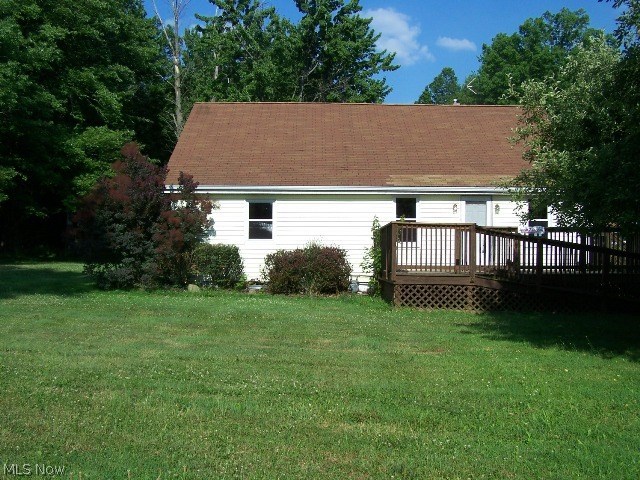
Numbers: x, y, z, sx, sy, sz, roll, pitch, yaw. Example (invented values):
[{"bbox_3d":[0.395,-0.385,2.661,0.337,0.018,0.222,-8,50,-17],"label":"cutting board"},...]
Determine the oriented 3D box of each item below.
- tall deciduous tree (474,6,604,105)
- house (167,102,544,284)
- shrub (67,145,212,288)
[{"bbox_3d":[13.700,-6.000,43.500,9.000,16.500,9.000,0,-2,0],"label":"tall deciduous tree"},{"bbox_3d":[1.500,-1.600,23.700,11.600,6.000,9.600,0,-2,-1],"label":"house"},{"bbox_3d":[-4.720,-0.670,18.700,3.750,3.900,3.400,0,-2,0],"label":"shrub"}]

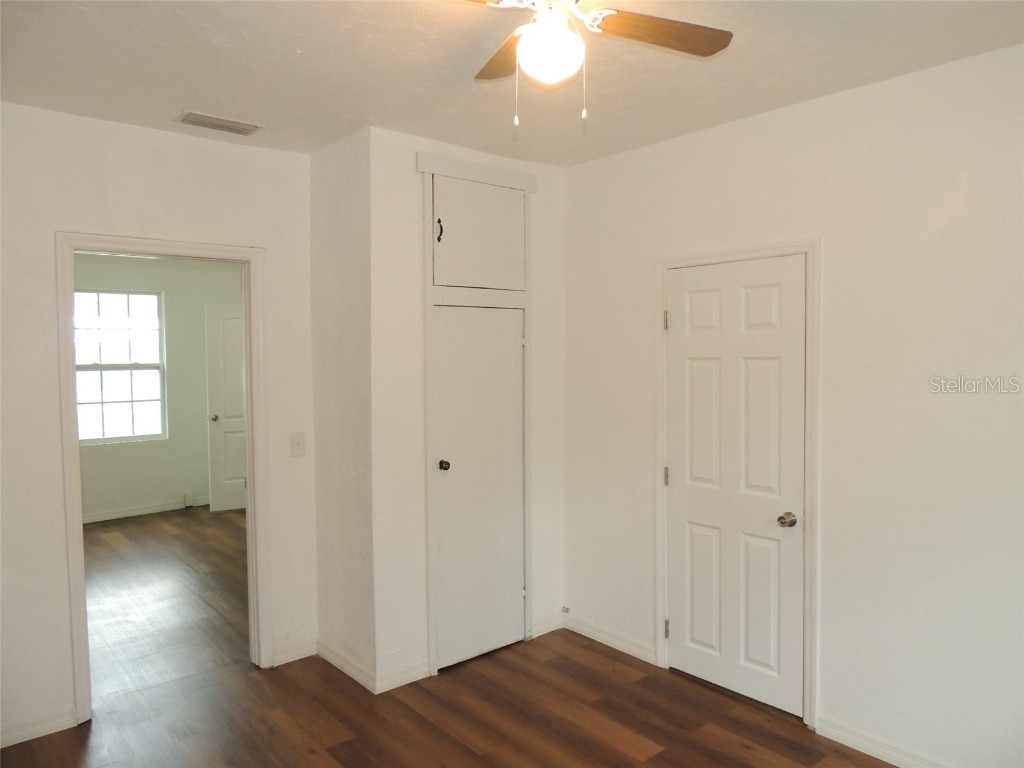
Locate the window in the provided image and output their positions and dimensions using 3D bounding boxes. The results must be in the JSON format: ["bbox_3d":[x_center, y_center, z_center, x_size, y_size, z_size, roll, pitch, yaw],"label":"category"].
[{"bbox_3d":[-3.917,-0.179,7.040,0.871,1.505,0.080,-3,4,-42],"label":"window"}]

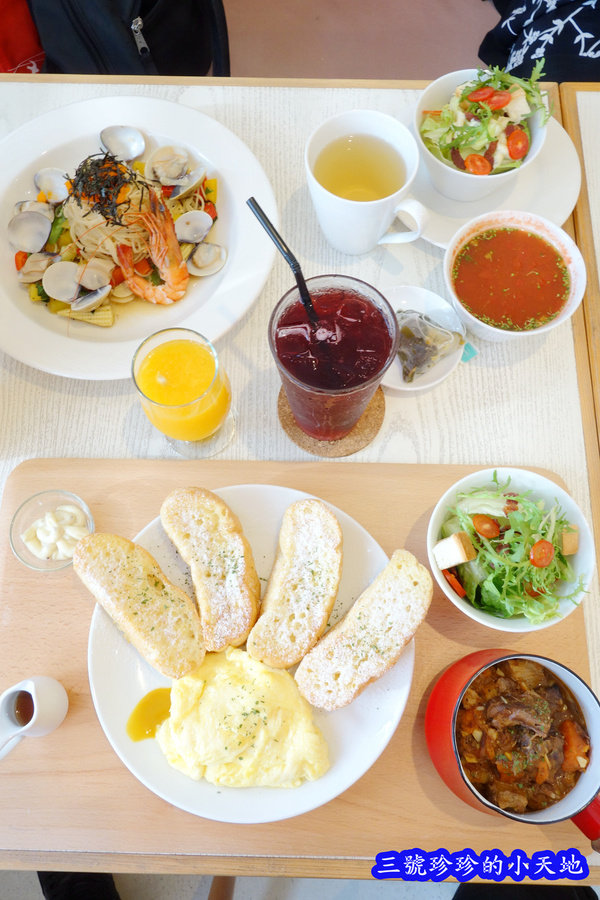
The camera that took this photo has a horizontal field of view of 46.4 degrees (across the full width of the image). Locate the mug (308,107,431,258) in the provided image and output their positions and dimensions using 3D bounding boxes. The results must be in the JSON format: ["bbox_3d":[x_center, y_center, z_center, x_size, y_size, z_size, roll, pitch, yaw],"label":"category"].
[{"bbox_3d":[0.062,-0.228,0.636,0.113,0.104,0.093,26,75,8],"label":"mug"}]

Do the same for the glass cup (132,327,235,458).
[{"bbox_3d":[-0.090,-0.042,0.567,0.069,0.126,0.069,0,73,0],"label":"glass cup"}]

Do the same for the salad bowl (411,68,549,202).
[{"bbox_3d":[0.165,-0.287,0.665,0.119,0.064,0.119,0,73,0],"label":"salad bowl"}]

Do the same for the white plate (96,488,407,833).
[{"bbox_3d":[-0.037,0.149,0.542,0.245,0.024,0.245,0,73,0],"label":"white plate"}]

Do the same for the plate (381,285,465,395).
[{"bbox_3d":[0.096,-0.100,0.641,0.104,0.018,0.104,0,73,0],"label":"plate"}]

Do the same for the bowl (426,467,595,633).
[{"bbox_3d":[0.157,0.080,0.544,0.122,0.062,0.122,0,73,0],"label":"bowl"}]

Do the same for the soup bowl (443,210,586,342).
[{"bbox_3d":[0.186,-0.145,0.632,0.121,0.062,0.121,0,73,0],"label":"soup bowl"}]

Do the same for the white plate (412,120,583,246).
[{"bbox_3d":[0.174,-0.274,0.694,0.201,0.020,0.201,0,73,0],"label":"white plate"}]

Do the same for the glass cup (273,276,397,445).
[{"bbox_3d":[0.024,-0.059,0.555,0.090,0.151,0.090,0,73,0],"label":"glass cup"}]

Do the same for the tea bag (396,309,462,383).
[{"bbox_3d":[0.116,-0.095,0.632,0.065,0.022,0.073,0,73,0],"label":"tea bag"}]

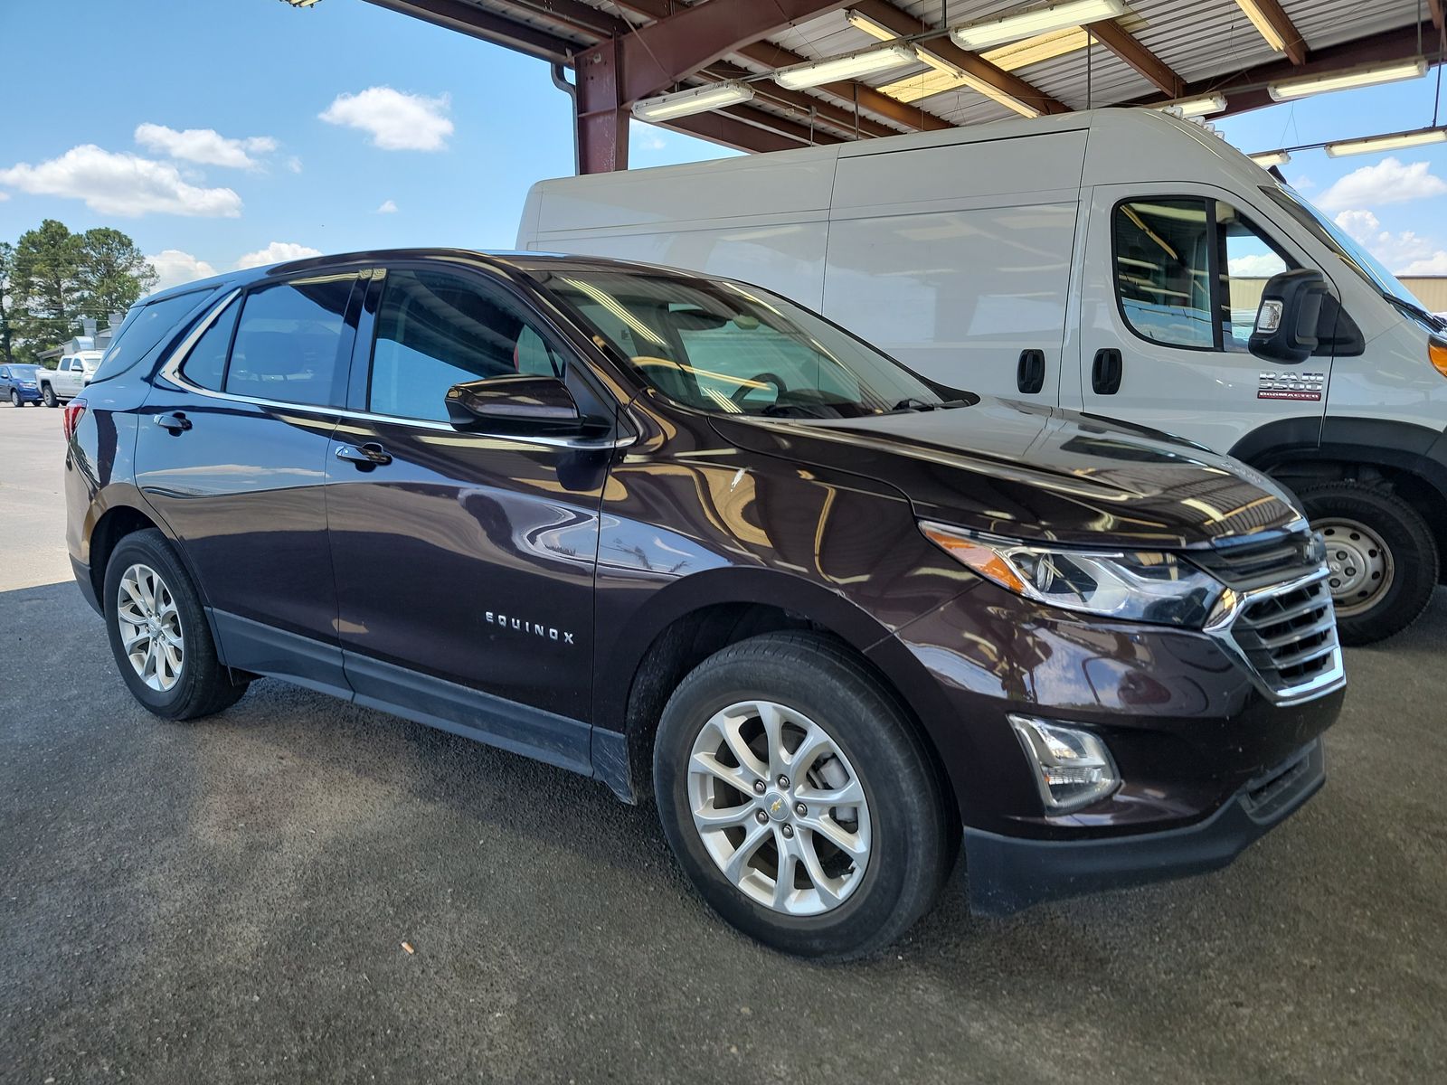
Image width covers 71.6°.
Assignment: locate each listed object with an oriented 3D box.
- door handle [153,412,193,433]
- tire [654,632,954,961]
[{"bbox_3d":[-1.858,-0.403,3.384,0.240,0.048,0.060,7,13,34],"label":"door handle"},{"bbox_3d":[0.166,0.556,2.242,0.720,0.720,0.230,7,12,37],"label":"tire"}]

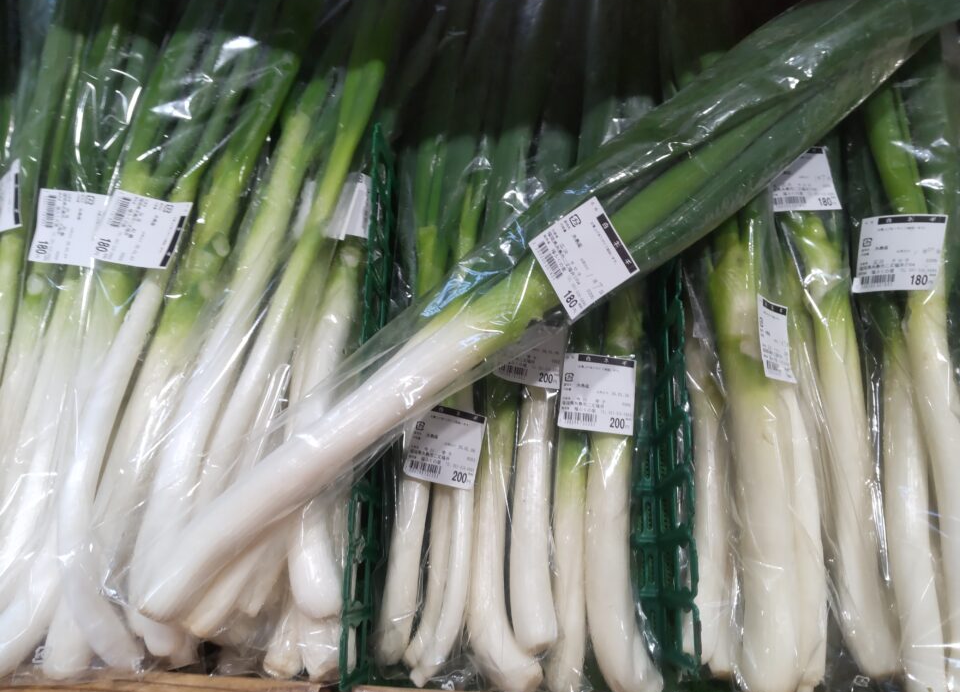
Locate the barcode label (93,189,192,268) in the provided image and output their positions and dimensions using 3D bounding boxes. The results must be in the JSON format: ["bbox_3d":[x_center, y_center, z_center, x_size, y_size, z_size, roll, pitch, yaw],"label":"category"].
[{"bbox_3d":[-0.251,-0.086,0.495,0.054,0.007,0.057,16,74,-2],"label":"barcode label"}]

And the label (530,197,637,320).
[{"bbox_3d":[0.068,-0.057,0.433,0.054,0.004,0.058,-33,92,-6],"label":"label"}]

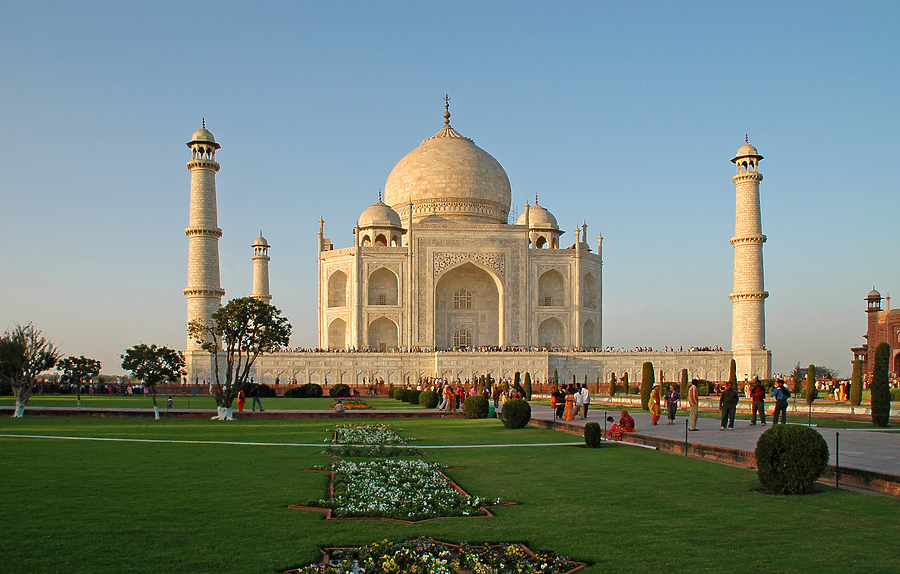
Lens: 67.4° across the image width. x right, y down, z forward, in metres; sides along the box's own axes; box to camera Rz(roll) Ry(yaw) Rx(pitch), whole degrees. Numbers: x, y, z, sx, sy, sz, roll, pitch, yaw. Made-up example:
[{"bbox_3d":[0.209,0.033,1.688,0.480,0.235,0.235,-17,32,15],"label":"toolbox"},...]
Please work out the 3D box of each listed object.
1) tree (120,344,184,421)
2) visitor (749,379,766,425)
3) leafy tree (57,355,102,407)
[{"bbox_3d":[-17.398,5.565,39.500,3.700,4.350,3.600,-1,-9,9],"label":"tree"},{"bbox_3d":[11.720,4.425,25.700,0.580,1.720,0.380,-4,-9,25],"label":"visitor"},{"bbox_3d":[-35.917,9.171,65.368,4.362,4.848,4.362,0,-9,0],"label":"leafy tree"}]

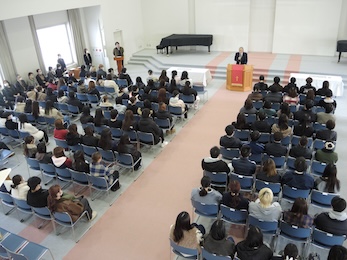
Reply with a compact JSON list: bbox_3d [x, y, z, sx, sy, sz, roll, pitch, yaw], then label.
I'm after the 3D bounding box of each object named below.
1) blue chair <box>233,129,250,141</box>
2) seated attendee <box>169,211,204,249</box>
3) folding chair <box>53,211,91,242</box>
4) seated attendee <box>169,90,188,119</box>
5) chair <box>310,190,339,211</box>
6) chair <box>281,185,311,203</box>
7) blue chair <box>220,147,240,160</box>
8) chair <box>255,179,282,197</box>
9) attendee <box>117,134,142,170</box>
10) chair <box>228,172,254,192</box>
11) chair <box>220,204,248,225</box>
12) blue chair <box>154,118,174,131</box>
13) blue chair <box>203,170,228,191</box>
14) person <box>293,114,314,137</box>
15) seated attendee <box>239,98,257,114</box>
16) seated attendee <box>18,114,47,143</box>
[{"bbox_3d":[1.908,0.236,7.779,0.485,0.765,0.490,9,30,23],"label":"blue chair"},{"bbox_3d":[0.311,1.686,4.645,0.500,1.250,0.740,8,30,24],"label":"seated attendee"},{"bbox_3d":[-1.991,1.688,5.472,0.485,0.765,0.490,9,30,23],"label":"folding chair"},{"bbox_3d":[0.221,-0.871,10.085,0.520,1.250,0.780,8,29,24],"label":"seated attendee"},{"bbox_3d":[2.880,1.378,5.444,0.485,0.765,0.490,9,30,23],"label":"chair"},{"bbox_3d":[2.480,1.390,5.789,0.520,0.780,0.520,8,29,24],"label":"chair"},{"bbox_3d":[1.540,0.718,7.384,0.515,0.775,0.525,9,29,23],"label":"blue chair"},{"bbox_3d":[1.953,1.246,5.752,0.510,0.770,0.550,8,30,24],"label":"chair"},{"bbox_3d":[-1.065,0.543,7.178,0.500,1.200,0.700,8,30,24],"label":"attendee"},{"bbox_3d":[1.562,1.236,6.333,0.515,0.775,0.525,9,29,23],"label":"chair"},{"bbox_3d":[1.209,1.678,5.481,0.515,0.775,0.525,9,29,23],"label":"chair"},{"bbox_3d":[-0.235,-0.118,8.738,0.485,0.765,0.490,9,30,23],"label":"blue chair"},{"bbox_3d":[1.029,1.167,6.509,0.500,0.780,0.550,8,29,22],"label":"blue chair"},{"bbox_3d":[3.465,0.134,7.584,0.520,1.270,0.760,8,29,24],"label":"person"},{"bbox_3d":[2.395,-0.476,9.041,0.500,1.250,0.740,8,29,22],"label":"seated attendee"},{"bbox_3d":[-4.179,0.027,8.672,0.500,1.250,0.760,8,30,24],"label":"seated attendee"}]

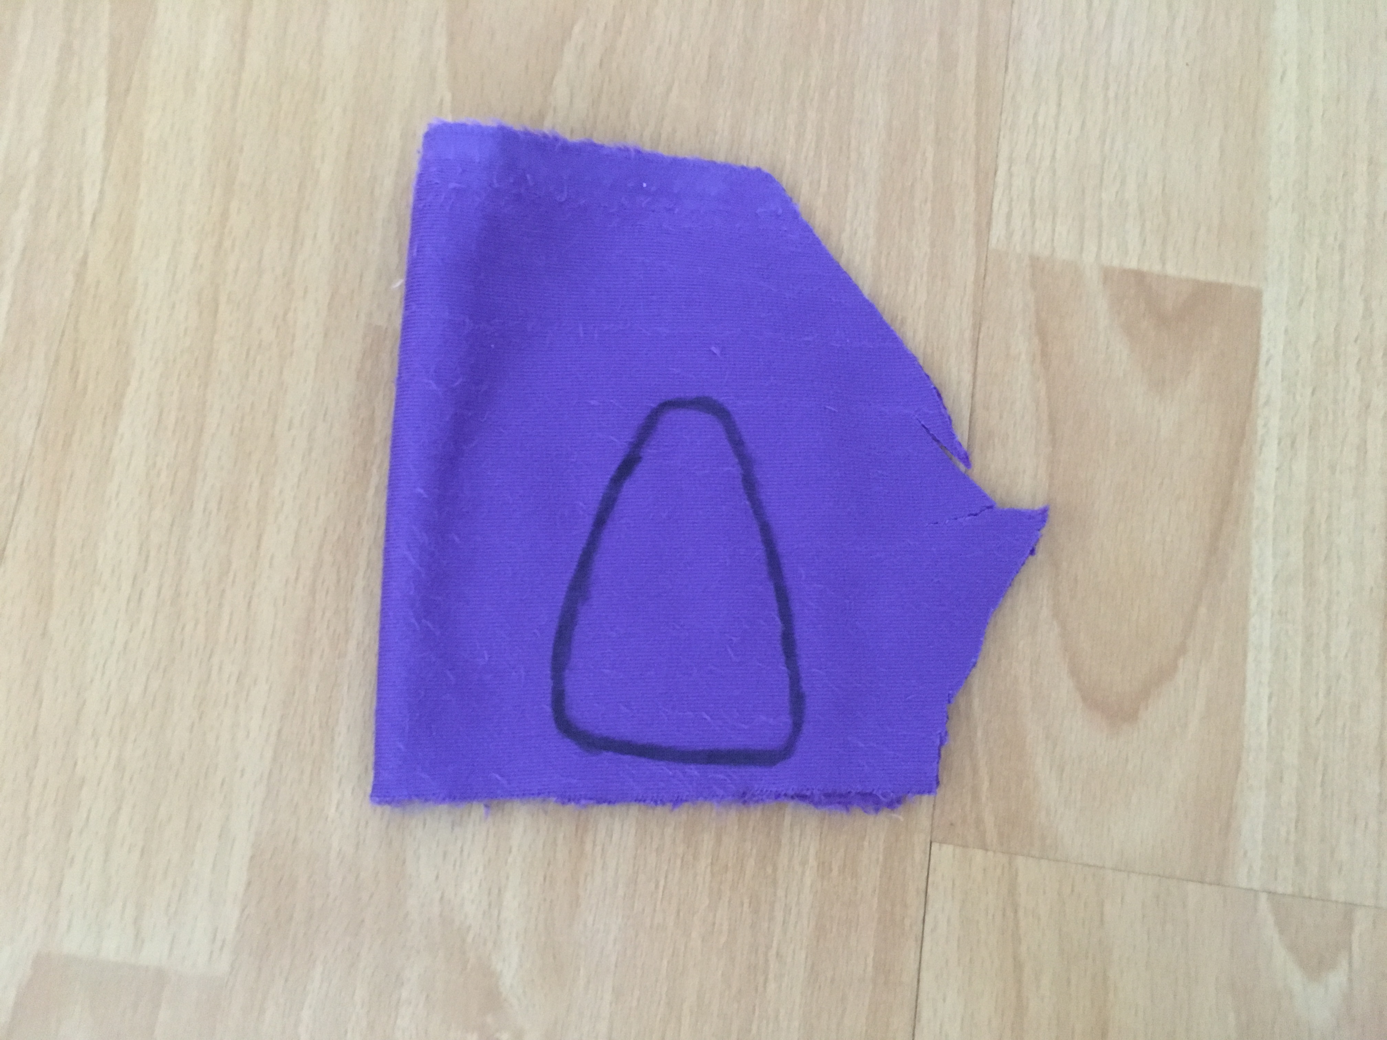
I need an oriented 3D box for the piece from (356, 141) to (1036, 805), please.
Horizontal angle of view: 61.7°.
[{"bbox_3d":[0.006,-0.015,0.243,0.137,0.006,0.147,1,78,-2],"label":"piece"}]

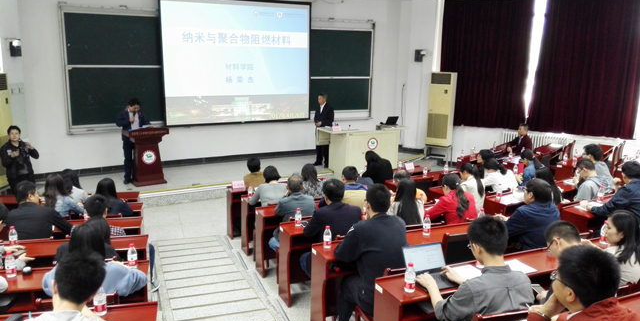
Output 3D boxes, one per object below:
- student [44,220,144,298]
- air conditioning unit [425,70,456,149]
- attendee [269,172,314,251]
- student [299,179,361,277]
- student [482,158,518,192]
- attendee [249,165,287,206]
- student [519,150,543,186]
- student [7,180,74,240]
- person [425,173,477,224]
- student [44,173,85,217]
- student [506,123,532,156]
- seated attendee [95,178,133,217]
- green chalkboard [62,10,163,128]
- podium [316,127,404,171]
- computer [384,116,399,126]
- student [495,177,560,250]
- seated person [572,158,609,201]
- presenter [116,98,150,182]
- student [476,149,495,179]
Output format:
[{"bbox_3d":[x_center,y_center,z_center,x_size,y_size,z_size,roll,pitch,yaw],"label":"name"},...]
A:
[{"bbox_3d":[-1.431,1.005,3.031,0.600,1.200,0.750,-2,12,-15],"label":"student"},{"bbox_3d":[3.118,-1.304,12.151,0.578,1.840,0.345,9,14,33],"label":"air conditioning unit"},{"bbox_3d":[-0.294,0.780,5.280,0.540,1.250,0.750,-3,12,-22],"label":"attendee"},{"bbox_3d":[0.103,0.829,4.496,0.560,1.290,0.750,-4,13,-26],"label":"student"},{"bbox_3d":[2.463,0.606,6.531,0.500,1.220,0.750,-6,14,-34],"label":"student"},{"bbox_3d":[-0.679,0.708,6.143,0.520,1.260,0.720,-3,13,-20],"label":"attendee"},{"bbox_3d":[3.119,0.425,7.167,0.700,1.200,0.480,10,14,39],"label":"student"},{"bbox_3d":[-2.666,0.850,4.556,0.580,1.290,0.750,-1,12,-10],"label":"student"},{"bbox_3d":[1.348,0.774,5.016,0.500,1.250,0.750,-5,13,-30],"label":"person"},{"bbox_3d":[-3.036,0.760,5.619,0.520,1.220,0.720,0,11,-2],"label":"student"},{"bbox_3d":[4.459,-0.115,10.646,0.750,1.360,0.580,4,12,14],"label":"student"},{"bbox_3d":[-2.456,0.797,5.617,0.520,1.200,0.720,-2,12,-12],"label":"seated attendee"},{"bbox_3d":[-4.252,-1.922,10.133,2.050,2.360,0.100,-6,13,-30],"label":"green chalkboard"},{"bbox_3d":[0.989,-0.226,10.846,2.000,0.980,0.950,-4,13,-24],"label":"podium"},{"bbox_3d":[1.627,-0.942,11.097,0.340,0.230,0.290,-4,13,-24],"label":"computer"},{"bbox_3d":[1.756,0.829,4.205,0.560,1.290,0.750,-5,13,-30],"label":"student"},{"bbox_3d":[3.560,0.541,6.345,0.500,1.200,0.700,-8,15,-37],"label":"seated person"},{"bbox_3d":[-3.601,-0.352,9.156,0.600,1.680,0.450,-8,15,-40],"label":"presenter"},{"bbox_3d":[2.857,0.401,8.227,0.480,1.200,0.720,-9,15,-39],"label":"student"}]

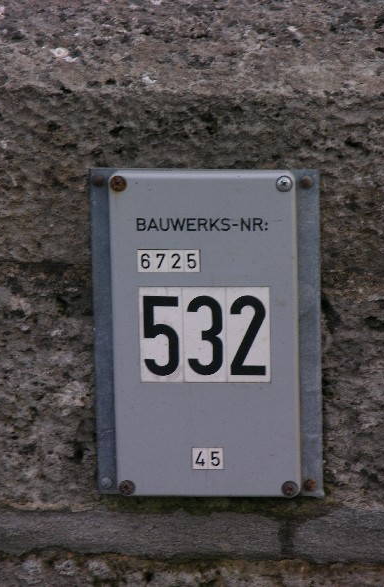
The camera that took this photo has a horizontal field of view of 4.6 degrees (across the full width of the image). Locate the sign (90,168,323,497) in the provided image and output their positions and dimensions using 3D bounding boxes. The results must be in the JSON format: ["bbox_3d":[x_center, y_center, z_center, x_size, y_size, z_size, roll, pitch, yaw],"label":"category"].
[{"bbox_3d":[0.010,0.024,2.870,0.138,0.204,0.013,0,15,5],"label":"sign"}]

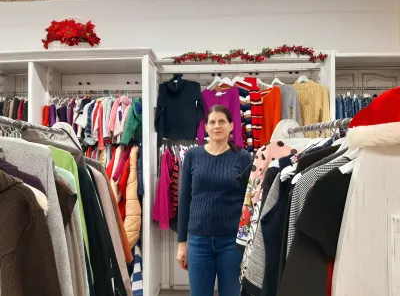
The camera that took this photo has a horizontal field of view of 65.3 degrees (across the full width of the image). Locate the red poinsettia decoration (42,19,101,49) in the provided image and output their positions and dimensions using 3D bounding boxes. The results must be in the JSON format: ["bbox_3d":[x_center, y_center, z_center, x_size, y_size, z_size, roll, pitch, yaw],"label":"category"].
[{"bbox_3d":[-1.158,-0.994,2.815,0.490,0.316,0.296,0,0,5],"label":"red poinsettia decoration"}]

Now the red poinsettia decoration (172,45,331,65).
[{"bbox_3d":[0.403,-0.811,2.693,1.326,0.148,0.122,0,0,5],"label":"red poinsettia decoration"}]

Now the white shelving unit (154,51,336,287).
[{"bbox_3d":[0.352,0.311,2.836,1.510,2.244,0.510,0,0,5],"label":"white shelving unit"}]

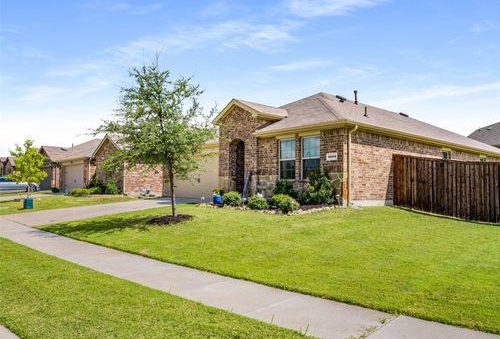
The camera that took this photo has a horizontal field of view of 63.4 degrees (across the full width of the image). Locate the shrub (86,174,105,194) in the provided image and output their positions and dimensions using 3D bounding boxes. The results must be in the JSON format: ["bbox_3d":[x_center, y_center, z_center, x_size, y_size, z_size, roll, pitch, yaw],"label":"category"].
[{"bbox_3d":[-10.162,0.987,26.600,1.100,1.300,1.050,1,-3,-21],"label":"shrub"}]

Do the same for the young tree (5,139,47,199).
[{"bbox_3d":[-13.817,-0.062,25.000,2.250,3.700,2.200,1,-3,-29],"label":"young tree"}]

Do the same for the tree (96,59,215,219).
[{"bbox_3d":[-3.155,-1.058,13.500,4.000,5.250,3.900,1,-3,-13],"label":"tree"}]

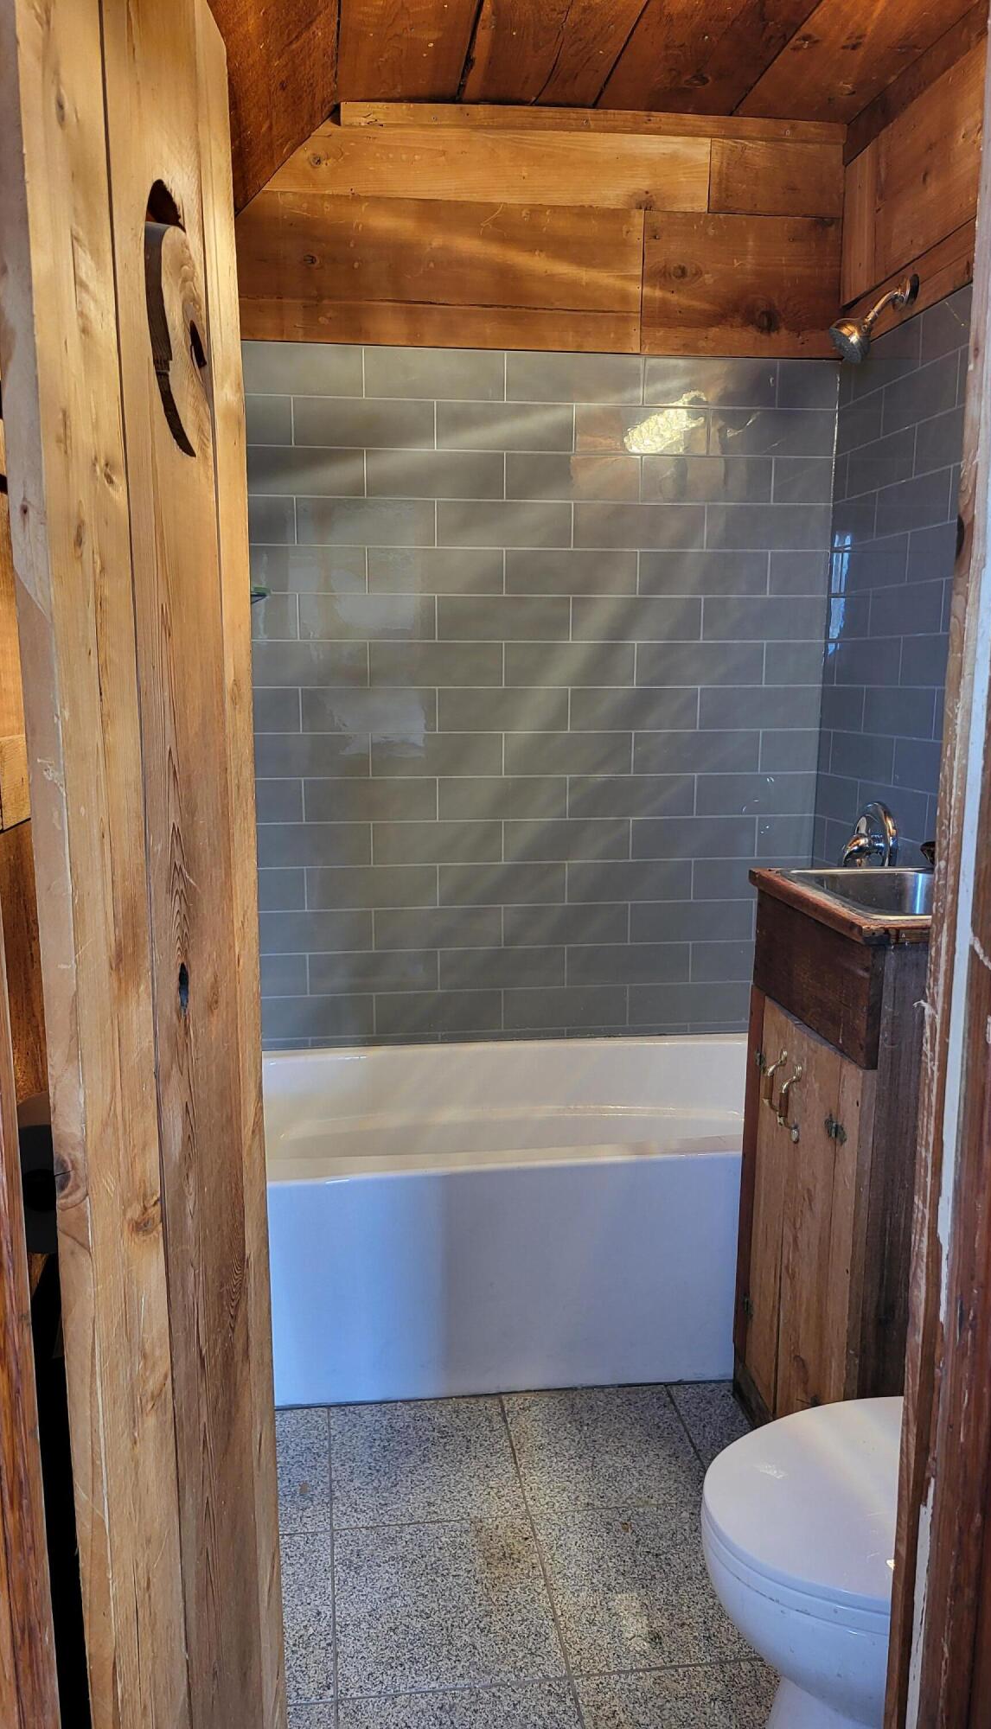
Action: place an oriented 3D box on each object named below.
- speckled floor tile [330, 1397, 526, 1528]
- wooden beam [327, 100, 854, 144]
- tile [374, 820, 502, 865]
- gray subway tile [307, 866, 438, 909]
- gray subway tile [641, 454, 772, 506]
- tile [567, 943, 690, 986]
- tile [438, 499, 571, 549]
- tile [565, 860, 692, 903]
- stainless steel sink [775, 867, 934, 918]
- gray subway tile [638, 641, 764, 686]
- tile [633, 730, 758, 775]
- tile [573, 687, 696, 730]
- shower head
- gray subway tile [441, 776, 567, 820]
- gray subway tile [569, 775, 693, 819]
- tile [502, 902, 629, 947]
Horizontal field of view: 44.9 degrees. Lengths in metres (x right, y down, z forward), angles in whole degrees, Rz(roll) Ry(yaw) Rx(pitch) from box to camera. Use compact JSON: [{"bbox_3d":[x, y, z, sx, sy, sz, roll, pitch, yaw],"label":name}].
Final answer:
[{"bbox_3d":[-0.120,1.001,2.012,0.304,0.009,0.304,0,10,-8],"label":"speckled floor tile"},{"bbox_3d":[0.217,-1.535,2.491,1.064,0.038,0.020,-1,11,-7],"label":"wooden beam"},{"bbox_3d":[-0.133,-0.051,2.799,0.304,0.101,0.009,-1,10,-7],"label":"tile"},{"bbox_3d":[-0.283,0.052,2.764,0.300,0.099,0.010,-1,11,-7],"label":"gray subway tile"},{"bbox_3d":[0.481,-0.876,2.738,0.304,0.101,0.009,-1,10,-7],"label":"gray subway tile"},{"bbox_3d":[0.322,0.242,2.902,0.304,0.101,0.009,-1,11,-7],"label":"tile"},{"bbox_3d":[0.021,-0.757,2.668,0.304,0.101,0.009,-1,11,-7],"label":"tile"},{"bbox_3d":[0.319,0.040,2.836,0.300,0.099,0.010,-1,11,-7],"label":"tile"},{"bbox_3d":[0.676,0.114,1.839,0.378,0.157,0.365,-1,11,-7],"label":"stainless steel sink"},{"bbox_3d":[0.477,-0.465,2.784,0.303,0.100,0.010,-1,11,-7],"label":"gray subway tile"},{"bbox_3d":[0.476,-0.264,2.824,0.303,0.100,0.010,-1,11,-7],"label":"tile"},{"bbox_3d":[0.324,-0.361,2.783,0.304,0.101,0.009,-1,11,-7],"label":"tile"},{"bbox_3d":[0.733,-1.064,2.337,0.166,0.167,0.088,-1,11,-7],"label":"shower head"},{"bbox_3d":[0.019,-0.154,2.789,0.303,0.100,0.010,-1,11,-7],"label":"gray subway tile"},{"bbox_3d":[0.325,-0.161,2.841,0.304,0.101,0.009,-1,10,-7],"label":"gray subway tile"},{"bbox_3d":[0.168,0.143,2.838,0.300,0.099,0.010,-1,11,-7],"label":"tile"}]

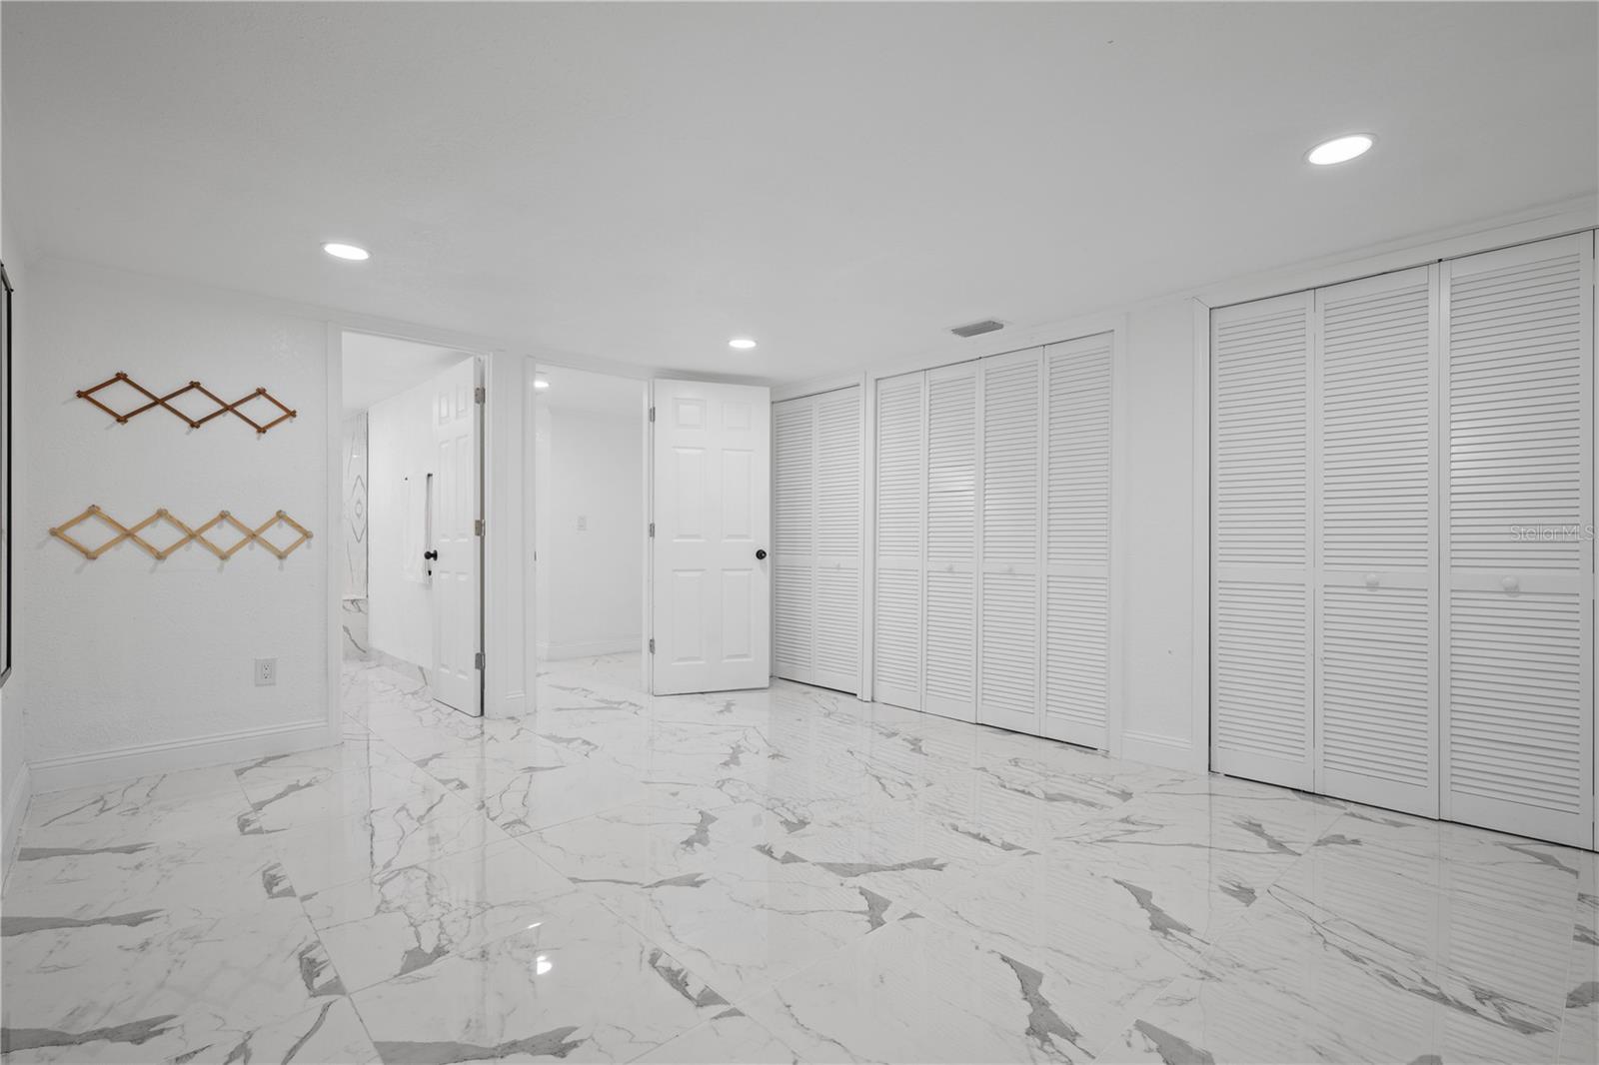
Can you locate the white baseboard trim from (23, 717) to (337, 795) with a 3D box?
[{"bbox_3d":[-2.673,0.979,3.149,1.000,0.132,0.016,0,0,-44],"label":"white baseboard trim"}]

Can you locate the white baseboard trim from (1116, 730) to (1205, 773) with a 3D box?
[{"bbox_3d":[1.618,0.990,3.203,0.016,0.134,0.320,0,0,-44],"label":"white baseboard trim"}]

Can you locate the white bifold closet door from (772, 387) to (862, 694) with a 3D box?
[{"bbox_3d":[0.100,0.052,4.850,0.032,1.990,0.830,0,0,-44],"label":"white bifold closet door"}]

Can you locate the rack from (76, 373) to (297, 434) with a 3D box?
[{"bbox_3d":[-2.659,-0.557,3.129,0.730,0.186,0.055,0,0,-44],"label":"rack"}]

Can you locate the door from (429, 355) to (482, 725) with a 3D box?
[{"bbox_3d":[-2.051,0.031,4.246,0.660,2.020,0.037,0,0,44],"label":"door"}]

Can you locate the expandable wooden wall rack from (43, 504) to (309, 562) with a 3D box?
[{"bbox_3d":[-2.664,0.005,3.125,0.860,0.208,0.055,0,0,-44],"label":"expandable wooden wall rack"}]

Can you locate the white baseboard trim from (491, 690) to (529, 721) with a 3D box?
[{"bbox_3d":[-1.662,0.984,4.078,0.170,0.132,0.016,0,0,-44],"label":"white baseboard trim"}]

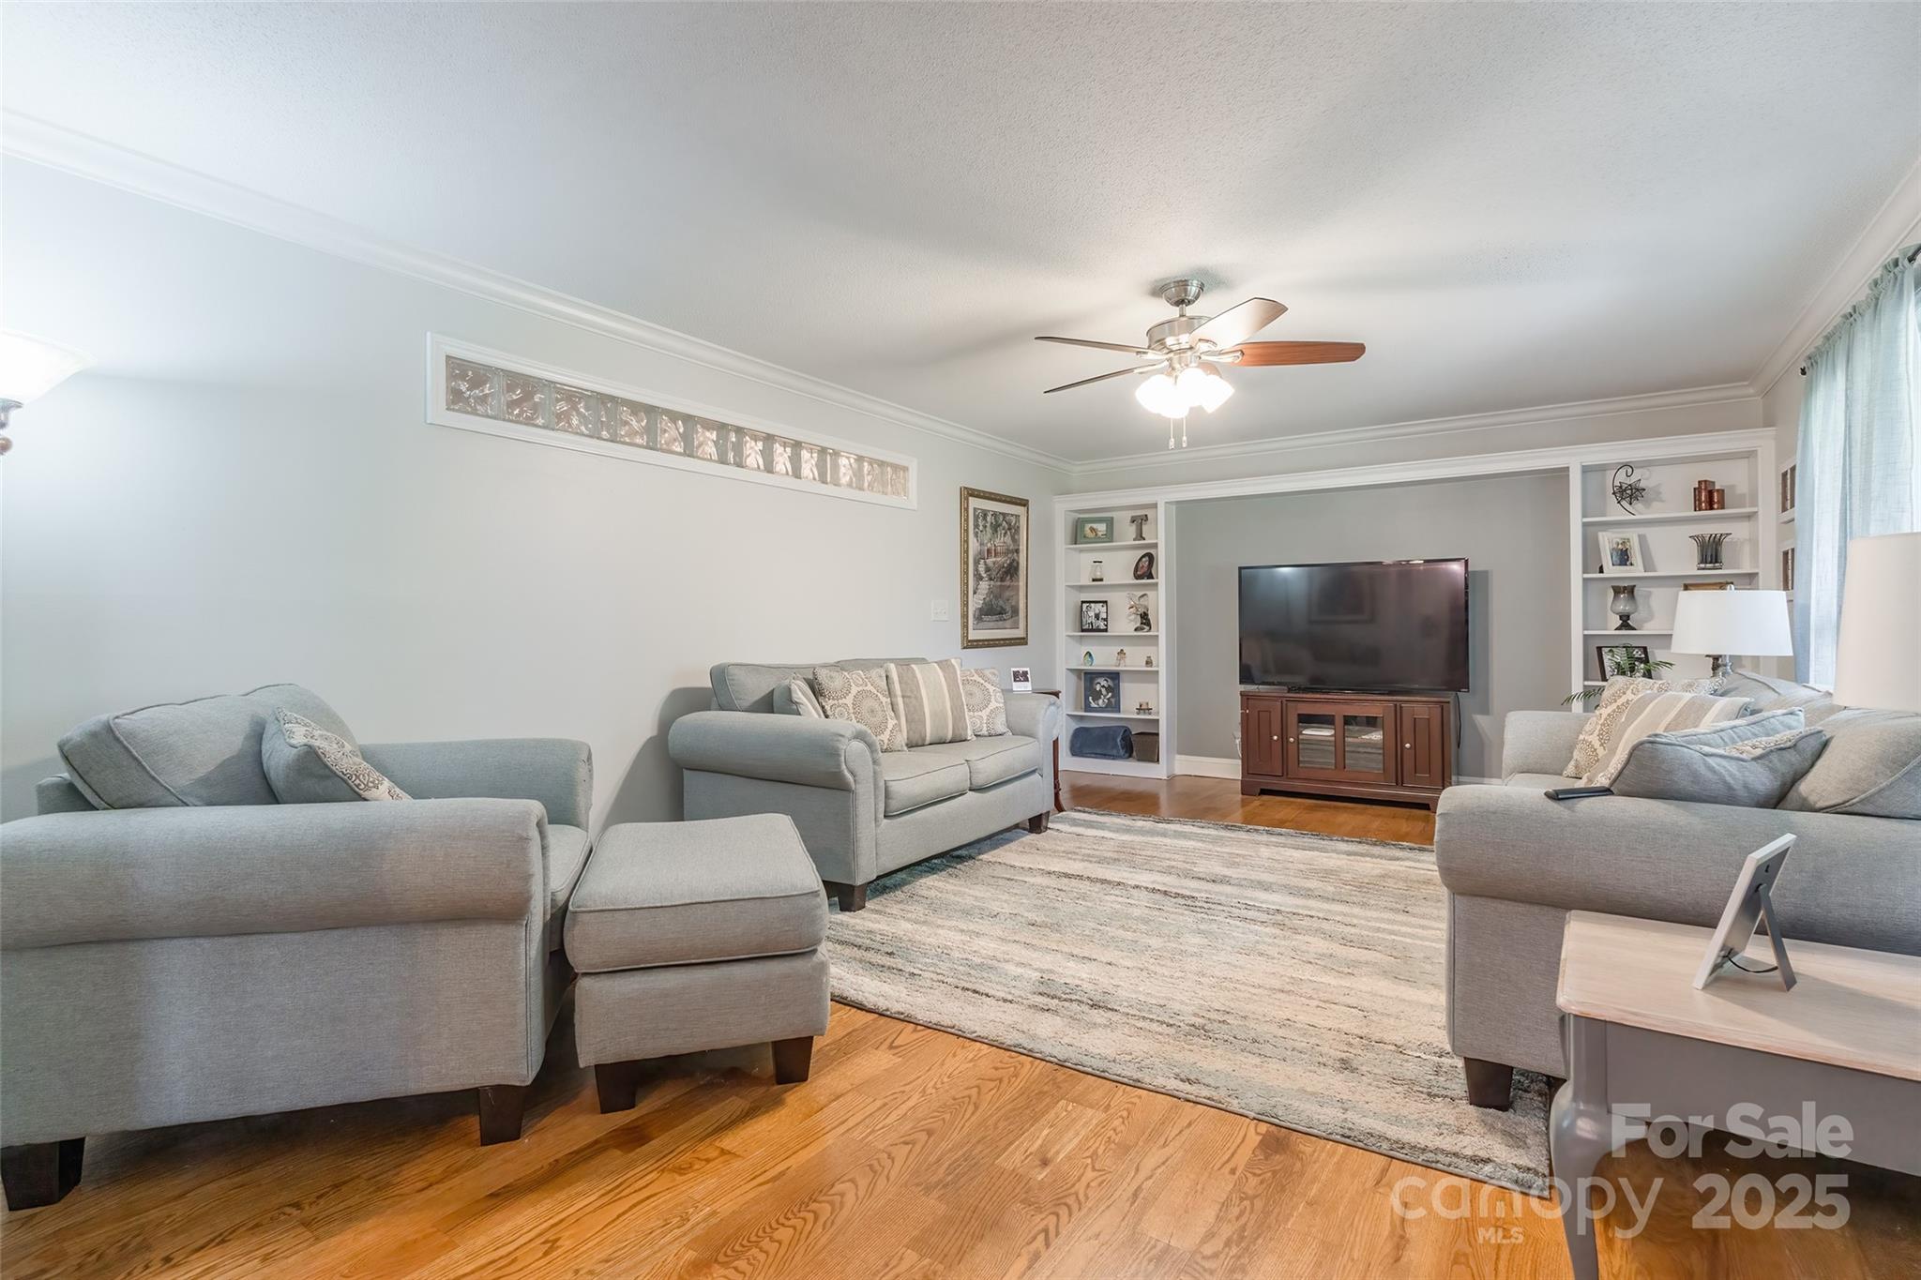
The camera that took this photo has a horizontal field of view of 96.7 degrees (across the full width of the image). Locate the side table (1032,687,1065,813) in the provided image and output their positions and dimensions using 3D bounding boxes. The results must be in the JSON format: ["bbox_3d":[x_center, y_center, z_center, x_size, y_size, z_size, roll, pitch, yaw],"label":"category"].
[{"bbox_3d":[0.284,0.689,5.291,0.600,0.730,0.470,0,1,35],"label":"side table"}]

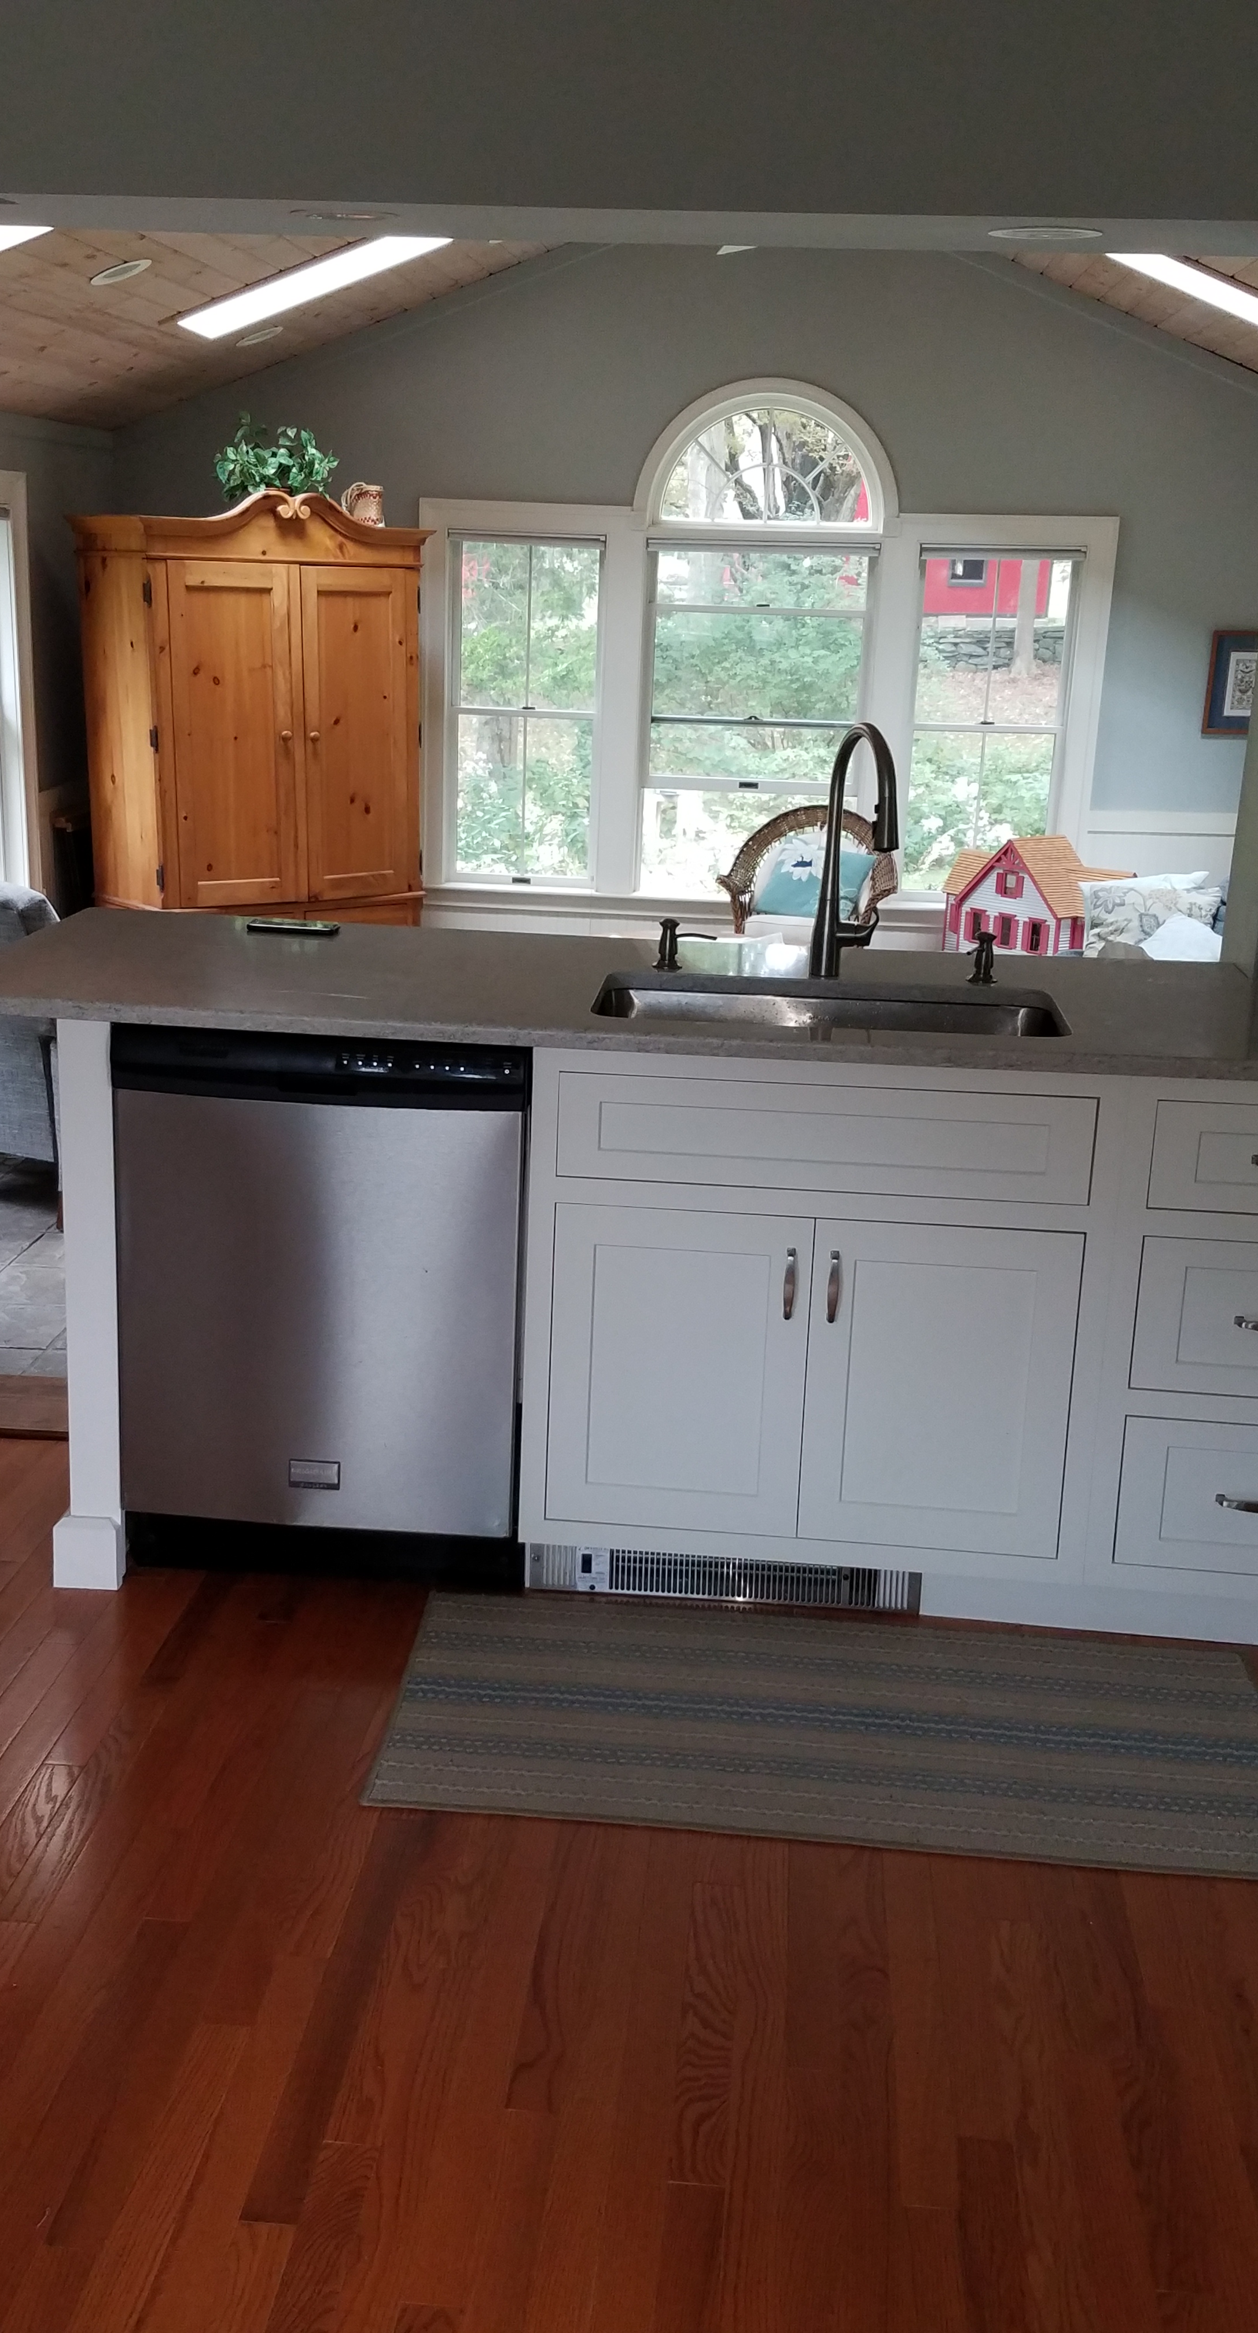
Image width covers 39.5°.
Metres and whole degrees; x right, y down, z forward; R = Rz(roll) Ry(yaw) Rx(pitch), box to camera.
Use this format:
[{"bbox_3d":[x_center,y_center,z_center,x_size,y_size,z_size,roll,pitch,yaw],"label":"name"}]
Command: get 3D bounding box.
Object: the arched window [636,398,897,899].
[{"bbox_3d":[0.560,-2.160,7.291,1.037,2.014,0.120,2,16,2],"label":"arched window"}]

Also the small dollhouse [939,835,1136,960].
[{"bbox_3d":[1.339,-0.886,5.736,0.430,0.399,0.680,-12,22,-40],"label":"small dollhouse"}]

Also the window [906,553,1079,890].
[{"bbox_3d":[1.511,-1.848,7.345,0.665,1.375,0.100,2,16,2],"label":"window"}]

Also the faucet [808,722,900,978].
[{"bbox_3d":[0.370,-0.477,2.714,0.100,0.400,0.215,-3,17,-17],"label":"faucet"}]

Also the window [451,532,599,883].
[{"bbox_3d":[-0.443,-1.910,7.404,0.635,1.405,0.100,2,16,2],"label":"window"}]

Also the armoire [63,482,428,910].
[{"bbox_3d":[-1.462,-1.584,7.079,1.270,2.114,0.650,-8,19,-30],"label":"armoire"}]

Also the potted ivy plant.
[{"bbox_3d":[-1.348,-2.650,6.706,0.474,0.415,0.400,-8,19,-30],"label":"potted ivy plant"}]

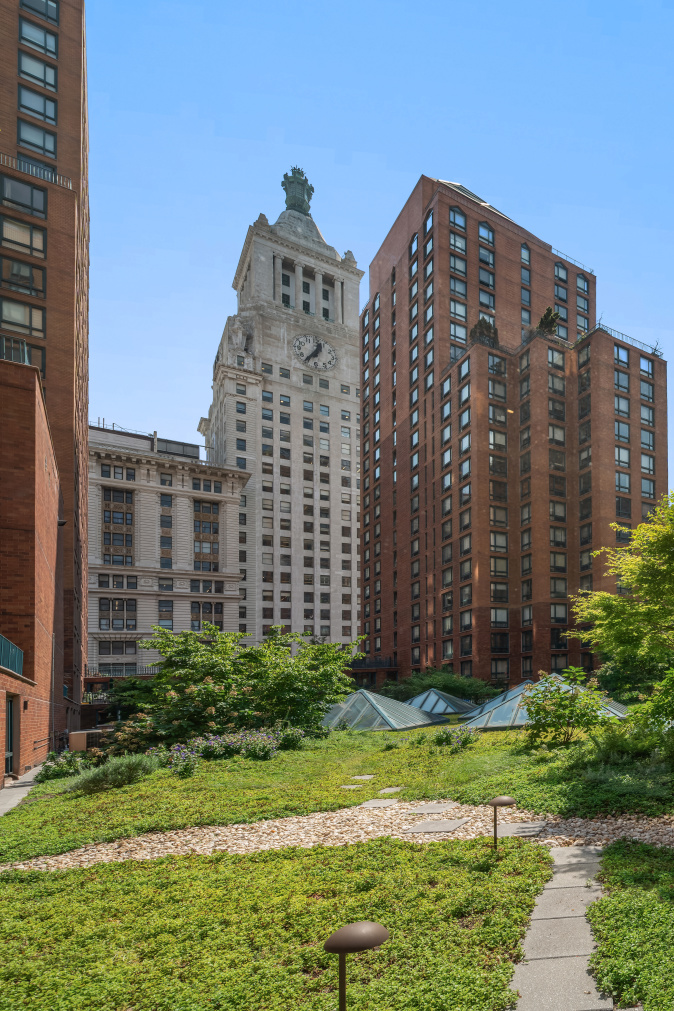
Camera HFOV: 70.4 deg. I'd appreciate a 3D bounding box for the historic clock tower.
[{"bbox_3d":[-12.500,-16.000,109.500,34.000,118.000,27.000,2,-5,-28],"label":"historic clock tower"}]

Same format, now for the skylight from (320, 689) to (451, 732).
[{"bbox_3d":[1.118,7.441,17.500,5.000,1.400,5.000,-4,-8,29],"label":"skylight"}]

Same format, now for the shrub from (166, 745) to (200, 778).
[{"bbox_3d":[-2.765,4.612,8.600,0.600,0.560,0.550,0,-7,0],"label":"shrub"}]

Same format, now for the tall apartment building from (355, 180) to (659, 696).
[{"bbox_3d":[23.036,-8.782,64.500,29.500,63.000,30.000,4,-8,-30],"label":"tall apartment building"}]

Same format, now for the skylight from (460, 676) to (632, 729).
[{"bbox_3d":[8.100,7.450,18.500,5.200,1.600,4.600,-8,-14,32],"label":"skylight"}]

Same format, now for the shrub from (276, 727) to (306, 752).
[{"bbox_3d":[-1.360,6.980,14.300,0.900,0.700,0.800,0,-4,0],"label":"shrub"}]

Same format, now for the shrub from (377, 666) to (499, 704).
[{"bbox_3d":[6.740,12.100,32.000,8.000,2.700,3.800,0,-4,0],"label":"shrub"}]

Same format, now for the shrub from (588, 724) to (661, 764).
[{"bbox_3d":[5.179,4.305,8.600,1.200,0.680,1.000,0,-7,0],"label":"shrub"}]

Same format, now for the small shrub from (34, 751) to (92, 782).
[{"bbox_3d":[-7.340,7.000,12.800,1.350,0.750,1.050,0,-4,0],"label":"small shrub"}]

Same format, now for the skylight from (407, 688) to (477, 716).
[{"bbox_3d":[5.473,10.674,26.000,5.000,1.500,5.000,-4,-8,29],"label":"skylight"}]

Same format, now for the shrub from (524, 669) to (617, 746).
[{"bbox_3d":[5.162,4.463,10.600,1.900,1.600,1.700,0,-7,0],"label":"shrub"}]

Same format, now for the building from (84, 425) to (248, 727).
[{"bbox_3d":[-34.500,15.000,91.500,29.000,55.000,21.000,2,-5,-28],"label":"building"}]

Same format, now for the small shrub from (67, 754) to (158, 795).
[{"bbox_3d":[-3.997,4.789,8.500,1.650,0.600,1.000,5,-8,-33],"label":"small shrub"}]

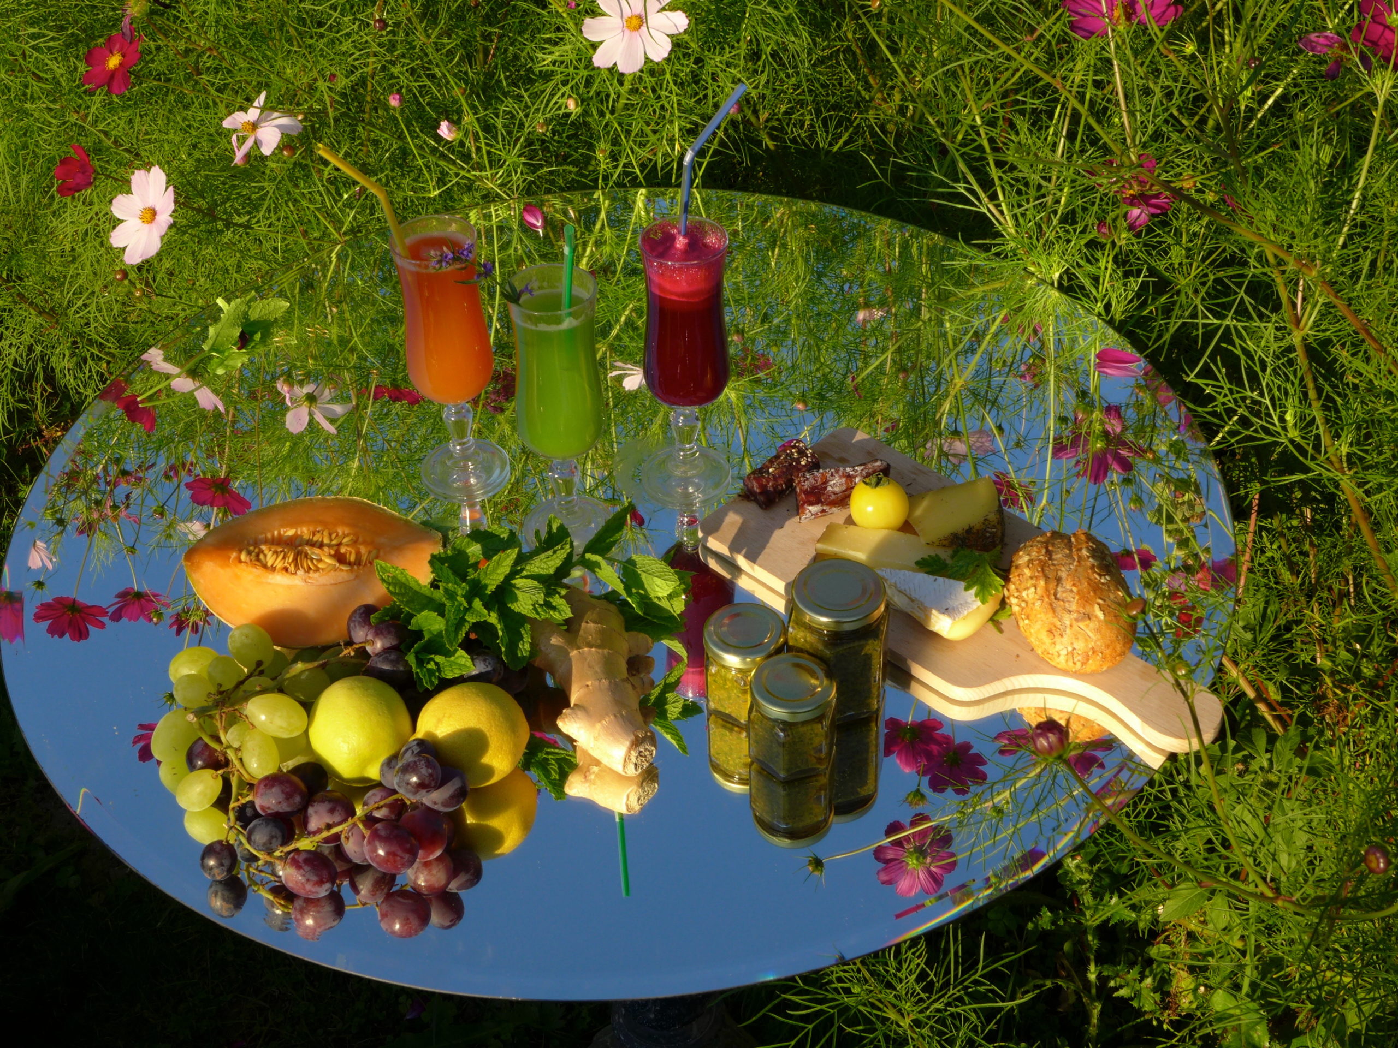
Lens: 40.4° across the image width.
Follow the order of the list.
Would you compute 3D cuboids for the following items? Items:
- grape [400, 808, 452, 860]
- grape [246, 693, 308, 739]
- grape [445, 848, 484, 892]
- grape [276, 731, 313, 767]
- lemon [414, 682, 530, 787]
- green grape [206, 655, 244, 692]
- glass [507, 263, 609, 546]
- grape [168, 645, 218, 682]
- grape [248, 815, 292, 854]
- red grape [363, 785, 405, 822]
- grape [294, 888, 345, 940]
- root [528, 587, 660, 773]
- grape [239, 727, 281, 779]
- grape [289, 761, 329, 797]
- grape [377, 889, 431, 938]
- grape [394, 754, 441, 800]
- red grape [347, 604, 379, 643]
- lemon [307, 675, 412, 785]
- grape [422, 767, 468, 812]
[{"bbox_3d":[-0.149,0.169,1.034,0.027,0.027,0.027,0,40,0],"label":"grape"},{"bbox_3d":[-0.237,0.108,1.069,0.035,0.025,0.026,0,40,0],"label":"grape"},{"bbox_3d":[-0.125,0.183,1.001,0.024,0.024,0.024,-1,40,1],"label":"grape"},{"bbox_3d":[-0.234,0.125,1.081,0.028,0.026,0.027,0,40,0],"label":"grape"},{"bbox_3d":[-0.128,0.119,1.070,0.067,0.058,0.060,0,40,0],"label":"lemon"},{"bbox_3d":[-0.264,0.083,1.057,0.021,0.021,0.024,-1,40,1],"label":"green grape"},{"bbox_3d":[-0.086,-0.068,1.191,0.060,0.188,0.060,0,40,0],"label":"glass"},{"bbox_3d":[-0.289,0.080,1.087,0.028,0.023,0.024,-1,40,1],"label":"grape"},{"bbox_3d":[-0.223,0.160,0.979,0.021,0.021,0.022,-1,40,1],"label":"grape"},{"bbox_3d":[-0.167,0.148,1.004,0.024,0.022,0.023,-1,40,1],"label":"red grape"},{"bbox_3d":[-0.200,0.206,1.000,0.027,0.027,0.027,0,40,0],"label":"grape"},{"bbox_3d":[-0.059,0.080,1.079,0.070,0.045,0.138,-8,40,-6],"label":"root"},{"bbox_3d":[-0.235,0.123,1.016,0.020,0.024,0.025,-1,40,1],"label":"grape"},{"bbox_3d":[-0.211,0.138,1.024,0.023,0.022,0.023,-1,40,1],"label":"grape"},{"bbox_3d":[-0.151,0.200,0.972,0.027,0.025,0.025,-1,40,1],"label":"grape"},{"bbox_3d":[-0.147,0.132,0.991,0.025,0.025,0.025,-1,40,1],"label":"grape"},{"bbox_3d":[-0.188,0.057,1.073,0.021,0.024,0.022,-1,40,1],"label":"red grape"},{"bbox_3d":[-0.185,0.112,1.032,0.058,0.058,0.063,-16,42,-15],"label":"lemon"},{"bbox_3d":[-0.134,0.138,0.999,0.025,0.024,0.025,-1,40,1],"label":"grape"}]

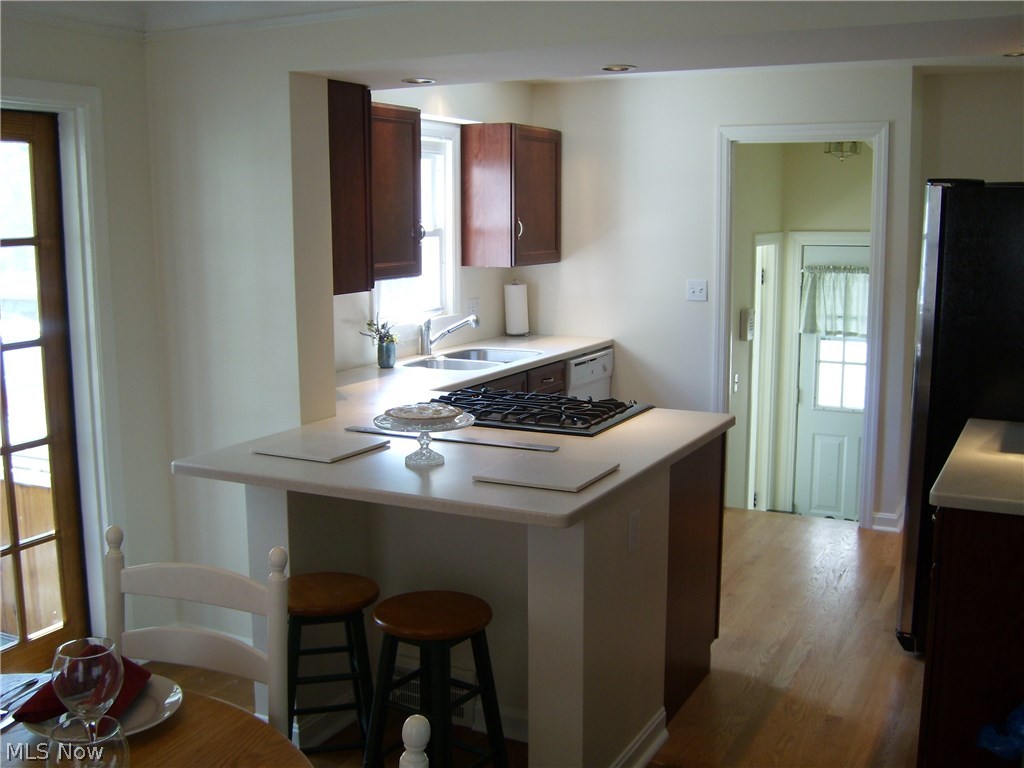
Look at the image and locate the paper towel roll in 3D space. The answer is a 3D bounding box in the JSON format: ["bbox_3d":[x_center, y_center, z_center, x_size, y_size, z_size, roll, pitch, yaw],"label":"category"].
[{"bbox_3d":[0.033,-0.427,6.184,0.137,0.310,0.137,0,9,0],"label":"paper towel roll"}]

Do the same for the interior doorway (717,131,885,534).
[{"bbox_3d":[1.554,-0.317,5.663,0.884,2.119,0.140,4,10,27],"label":"interior doorway"}]

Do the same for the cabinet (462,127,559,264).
[{"bbox_3d":[0.010,-1.068,5.928,0.324,0.762,0.628,4,10,27],"label":"cabinet"}]

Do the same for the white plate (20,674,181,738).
[{"bbox_3d":[-0.731,0.592,1.879,0.266,0.025,0.266,0,9,0],"label":"white plate"}]

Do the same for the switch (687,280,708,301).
[{"bbox_3d":[1.043,-0.524,5.828,0.120,0.113,0.016,4,10,27],"label":"switch"}]

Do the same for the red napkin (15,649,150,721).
[{"bbox_3d":[-0.756,0.538,1.873,0.250,0.100,0.135,-7,11,-37],"label":"red napkin"}]

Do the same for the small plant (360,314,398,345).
[{"bbox_3d":[-0.641,-0.260,5.030,0.130,0.155,0.160,4,10,27],"label":"small plant"}]

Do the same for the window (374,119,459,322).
[{"bbox_3d":[-0.501,-0.847,5.354,0.100,1.030,0.875,4,10,27],"label":"window"}]

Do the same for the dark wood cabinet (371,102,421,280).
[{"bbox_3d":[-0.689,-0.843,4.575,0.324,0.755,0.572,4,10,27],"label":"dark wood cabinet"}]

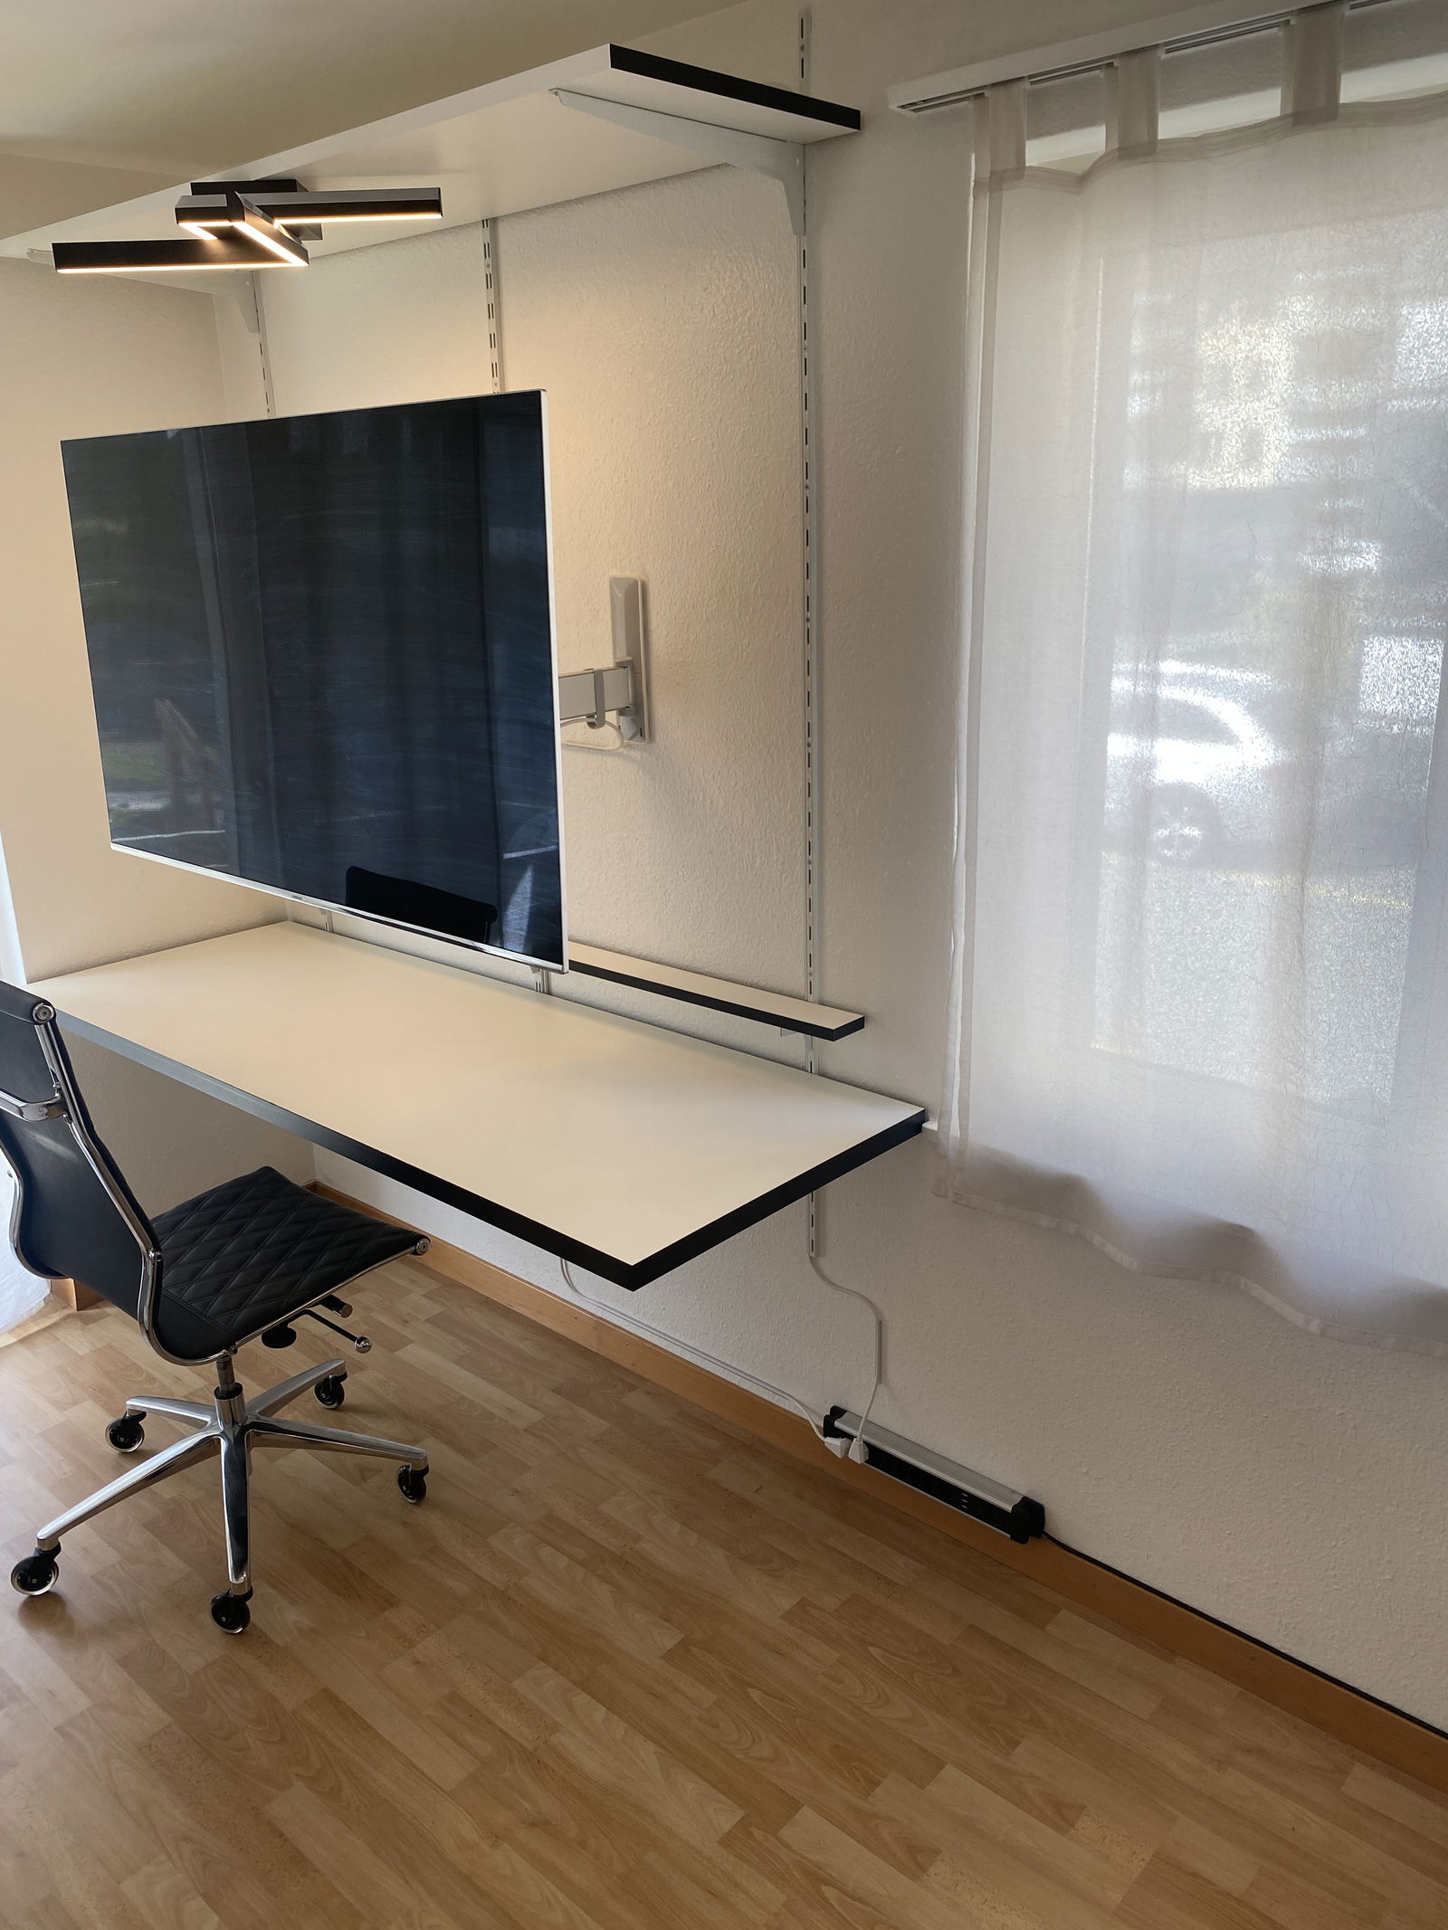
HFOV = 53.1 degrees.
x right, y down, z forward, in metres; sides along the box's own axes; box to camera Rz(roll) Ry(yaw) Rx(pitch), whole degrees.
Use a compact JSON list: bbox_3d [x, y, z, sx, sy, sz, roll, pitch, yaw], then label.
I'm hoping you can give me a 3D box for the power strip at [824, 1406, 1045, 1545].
[{"bbox_3d":[0.366,0.912,2.605,0.458,0.065,0.039,14,23,40],"label":"power strip"}]

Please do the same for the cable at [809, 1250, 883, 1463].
[{"bbox_3d":[0.209,0.724,2.670,0.168,0.352,0.062,14,23,40],"label":"cable"}]

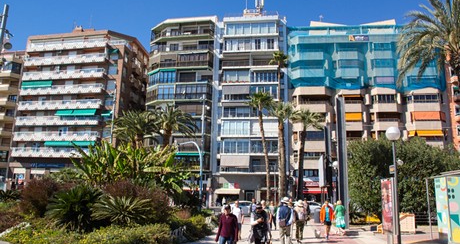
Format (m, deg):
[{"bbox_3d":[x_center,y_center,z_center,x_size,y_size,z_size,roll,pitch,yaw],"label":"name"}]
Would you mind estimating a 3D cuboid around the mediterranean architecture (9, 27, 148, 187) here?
[{"bbox_3d":[-29.576,-0.327,72.670,22.100,34.300,16.000,-1,-13,10],"label":"mediterranean architecture"}]

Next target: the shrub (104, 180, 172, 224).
[{"bbox_3d":[-3.454,3.235,13.101,2.400,2.050,2.000,1,-12,0],"label":"shrub"}]

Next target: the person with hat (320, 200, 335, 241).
[{"bbox_3d":[4.284,4.376,15.131,0.580,1.710,0.400,1,-12,0],"label":"person with hat"}]

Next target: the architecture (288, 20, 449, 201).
[{"bbox_3d":[23.235,-0.146,64.545,24.500,32.000,15.000,0,-12,4],"label":"architecture"}]

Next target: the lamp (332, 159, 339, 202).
[{"bbox_3d":[8.756,5.664,28.475,0.520,4.970,0.520,1,-12,0],"label":"lamp"}]

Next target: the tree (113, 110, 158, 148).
[{"bbox_3d":[-7.310,3.314,27.992,4.200,8.830,4.200,1,-12,0],"label":"tree"}]

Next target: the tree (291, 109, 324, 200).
[{"bbox_3d":[6.619,3.621,30.225,3.100,9.720,3.100,1,-12,0],"label":"tree"}]

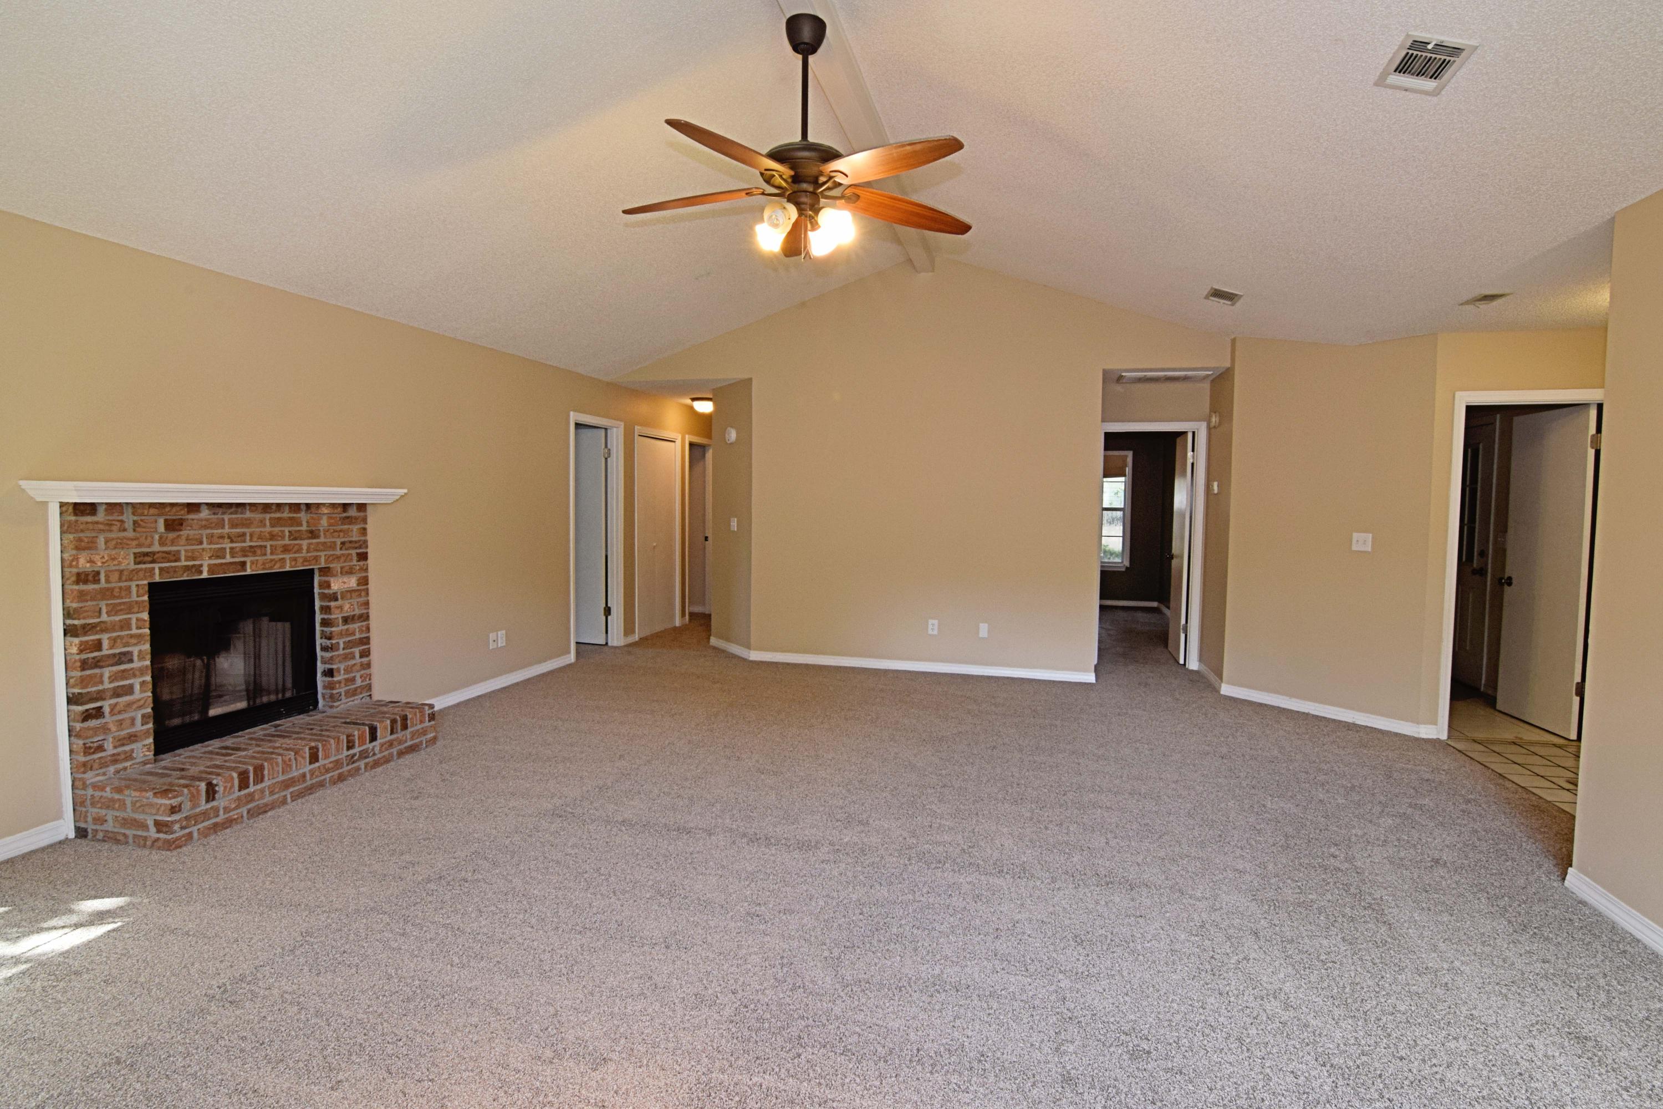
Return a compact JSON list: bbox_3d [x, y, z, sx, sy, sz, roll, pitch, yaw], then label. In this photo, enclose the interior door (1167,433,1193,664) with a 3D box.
[{"bbox_3d":[3.214,-0.073,6.790,0.036,2.054,0.750,2,4,17],"label":"interior door"}]

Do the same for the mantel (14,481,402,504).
[{"bbox_3d":[-2.744,-0.283,3.497,0.304,0.085,1.533,2,4,14],"label":"mantel"}]

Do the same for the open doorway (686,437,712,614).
[{"bbox_3d":[-1.623,-0.292,8.841,0.132,2.120,0.891,2,4,14],"label":"open doorway"}]

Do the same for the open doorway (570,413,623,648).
[{"bbox_3d":[-2.164,-0.156,6.675,0.132,2.120,0.799,2,4,14],"label":"open doorway"}]

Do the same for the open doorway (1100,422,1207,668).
[{"bbox_3d":[2.758,-0.069,6.481,0.896,2.115,0.132,2,4,14],"label":"open doorway"}]

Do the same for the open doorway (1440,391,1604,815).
[{"bbox_3d":[4.166,0.089,4.436,0.855,2.110,0.132,2,4,14],"label":"open doorway"}]

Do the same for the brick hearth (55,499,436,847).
[{"bbox_3d":[-2.651,0.392,3.516,0.516,1.429,1.533,2,4,14],"label":"brick hearth"}]

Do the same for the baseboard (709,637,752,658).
[{"bbox_3d":[-0.944,0.871,6.863,0.015,0.081,0.804,-2,4,-32],"label":"baseboard"}]

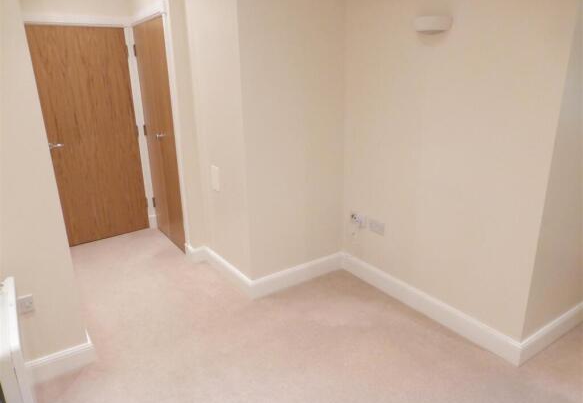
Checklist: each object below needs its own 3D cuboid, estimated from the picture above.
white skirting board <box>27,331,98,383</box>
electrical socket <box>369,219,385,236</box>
[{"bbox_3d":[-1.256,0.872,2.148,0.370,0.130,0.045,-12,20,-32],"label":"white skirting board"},{"bbox_3d":[0.613,0.188,2.893,0.018,0.086,0.146,-12,20,-32],"label":"electrical socket"}]

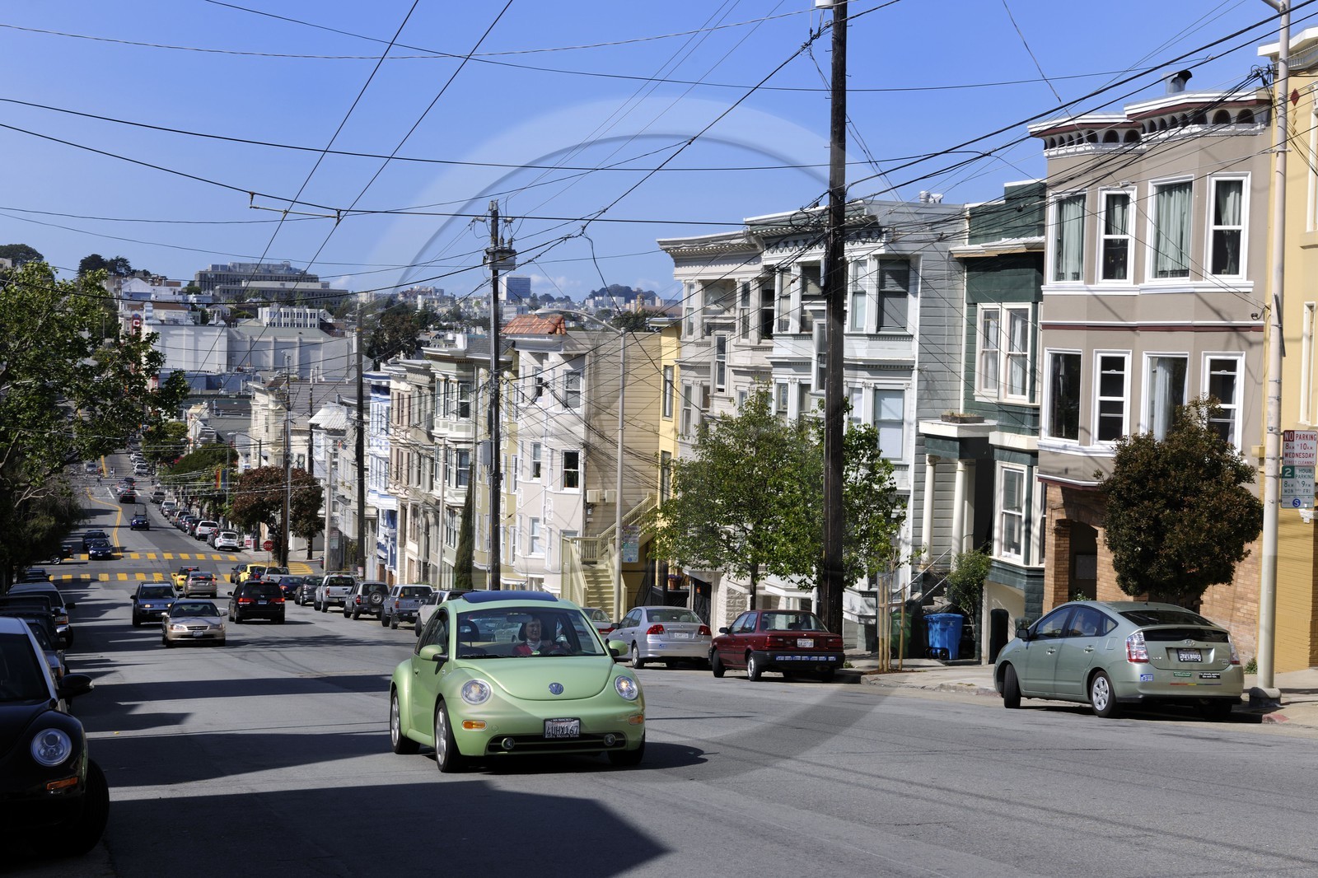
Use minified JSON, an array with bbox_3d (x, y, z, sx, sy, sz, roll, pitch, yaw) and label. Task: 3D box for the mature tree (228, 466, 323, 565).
[{"bbox_3d":[-25.678,5.374,147.000,6.100,7.160,5.800,0,3,-15],"label":"mature tree"}]

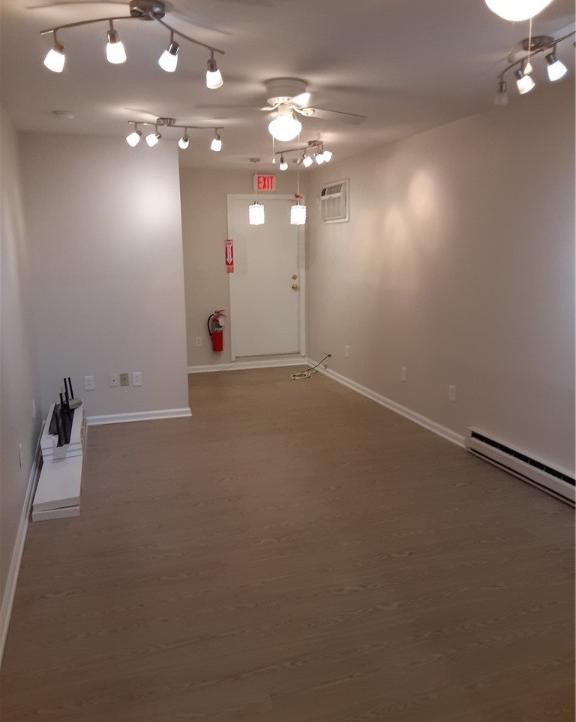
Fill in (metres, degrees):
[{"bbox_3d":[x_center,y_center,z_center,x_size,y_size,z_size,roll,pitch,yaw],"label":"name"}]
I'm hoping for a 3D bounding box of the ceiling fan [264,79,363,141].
[{"bbox_3d":[-0.014,-1.412,3.401,1.060,0.330,1.060,-4,12,-18],"label":"ceiling fan"}]

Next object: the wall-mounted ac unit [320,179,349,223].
[{"bbox_3d":[0.508,-1.798,6.835,0.075,0.430,0.740,-4,12,-18],"label":"wall-mounted ac unit"}]

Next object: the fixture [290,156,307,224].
[{"bbox_3d":[0.121,-1.907,6.798,0.155,0.710,0.155,-4,12,-18],"label":"fixture"}]

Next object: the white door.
[{"bbox_3d":[-0.252,-1.054,7.735,1.015,2.090,0.070,-4,12,-18],"label":"white door"}]

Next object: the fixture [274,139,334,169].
[{"bbox_3d":[0.119,-1.892,5.508,0.230,0.220,0.840,-8,13,-31],"label":"fixture"}]

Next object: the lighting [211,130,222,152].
[{"bbox_3d":[-0.542,-1.664,4.503,0.085,0.170,0.085,-4,12,-18],"label":"lighting"}]

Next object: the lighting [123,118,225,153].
[{"bbox_3d":[-0.804,-1.656,4.402,0.780,0.220,0.250,-7,13,-30],"label":"lighting"}]

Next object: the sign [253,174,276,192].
[{"bbox_3d":[-0.275,-2.216,7.465,0.275,0.190,0.050,-4,12,-18],"label":"sign"}]

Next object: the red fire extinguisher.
[{"bbox_3d":[-0.896,-0.366,7.538,0.220,0.510,0.160,-4,12,-18],"label":"red fire extinguisher"}]

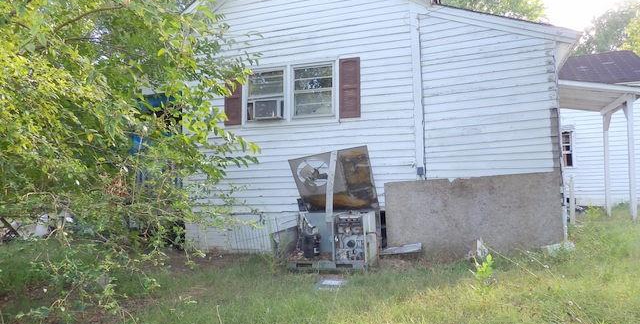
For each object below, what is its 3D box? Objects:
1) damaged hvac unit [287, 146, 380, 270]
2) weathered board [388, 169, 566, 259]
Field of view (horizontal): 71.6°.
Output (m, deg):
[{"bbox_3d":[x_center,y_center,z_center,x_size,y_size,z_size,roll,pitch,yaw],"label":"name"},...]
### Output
[{"bbox_3d":[0.209,0.643,6.273,1.100,1.600,0.850,-2,-8,19],"label":"damaged hvac unit"},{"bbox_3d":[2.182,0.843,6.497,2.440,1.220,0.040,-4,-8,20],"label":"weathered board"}]

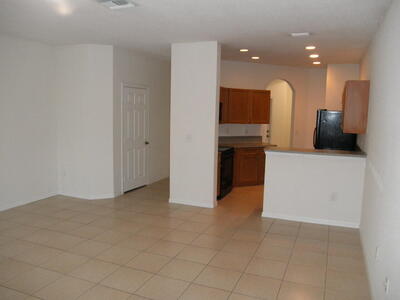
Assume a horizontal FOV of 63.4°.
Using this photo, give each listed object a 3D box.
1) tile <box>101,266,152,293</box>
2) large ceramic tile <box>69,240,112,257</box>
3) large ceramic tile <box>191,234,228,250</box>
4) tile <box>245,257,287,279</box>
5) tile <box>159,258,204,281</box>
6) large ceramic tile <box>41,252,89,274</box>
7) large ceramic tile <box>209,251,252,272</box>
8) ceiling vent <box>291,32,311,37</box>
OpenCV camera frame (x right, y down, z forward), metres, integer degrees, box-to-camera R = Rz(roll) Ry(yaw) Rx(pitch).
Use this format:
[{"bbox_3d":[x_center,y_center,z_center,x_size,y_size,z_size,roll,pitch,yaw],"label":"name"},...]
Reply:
[{"bbox_3d":[-0.700,1.244,3.108,0.403,0.012,0.403,3,7,23],"label":"tile"},{"bbox_3d":[-1.287,1.163,3.817,0.397,0.012,0.397,4,7,22],"label":"large ceramic tile"},{"bbox_3d":[0.122,1.166,4.090,0.397,0.012,0.397,4,7,22],"label":"large ceramic tile"},{"bbox_3d":[0.698,1.229,3.379,0.403,0.012,0.403,3,7,23],"label":"tile"},{"bbox_3d":[-0.185,1.232,3.315,0.403,0.012,0.403,3,7,23],"label":"tile"},{"bbox_3d":[-1.433,1.198,3.457,0.397,0.012,0.397,4,7,22],"label":"large ceramic tile"},{"bbox_3d":[0.335,1.213,3.529,0.403,0.012,0.403,3,7,23],"label":"large ceramic tile"},{"bbox_3d":[1.430,-1.644,4.604,0.255,0.020,0.150,4,7,22],"label":"ceiling vent"}]

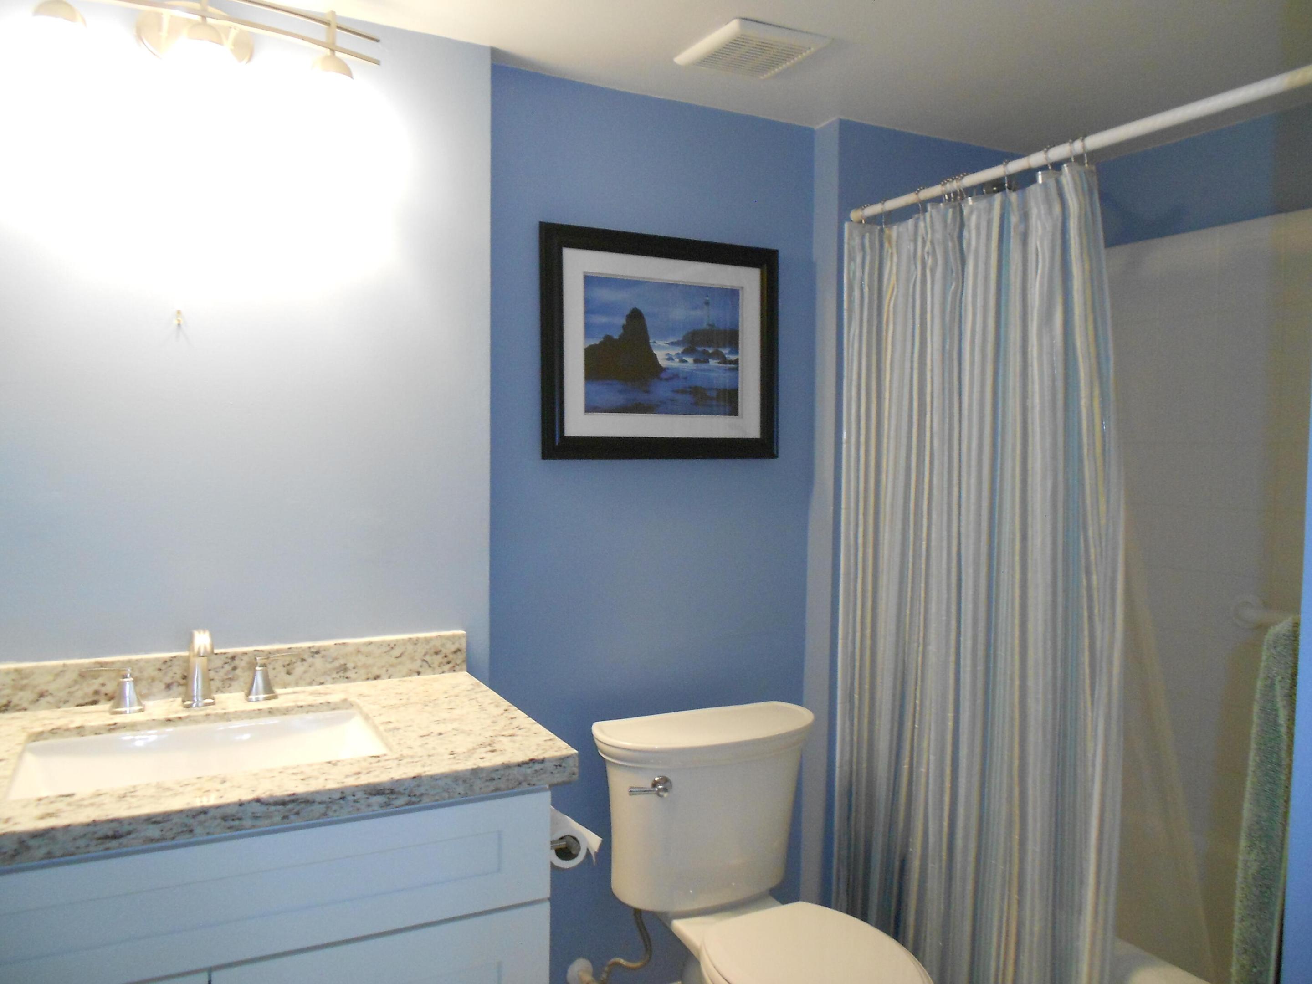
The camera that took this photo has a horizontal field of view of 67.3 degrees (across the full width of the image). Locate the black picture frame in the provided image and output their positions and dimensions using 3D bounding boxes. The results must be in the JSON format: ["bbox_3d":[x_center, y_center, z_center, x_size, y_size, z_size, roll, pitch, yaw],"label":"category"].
[{"bbox_3d":[0.022,-0.314,2.159,0.570,0.484,0.030,-1,3,-27],"label":"black picture frame"}]

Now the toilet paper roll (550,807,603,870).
[{"bbox_3d":[-0.161,0.560,1.605,0.066,0.068,0.105,-1,3,-27],"label":"toilet paper roll"}]

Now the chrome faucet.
[{"bbox_3d":[-0.729,0.287,1.578,0.048,0.133,0.155,-1,3,-27],"label":"chrome faucet"}]

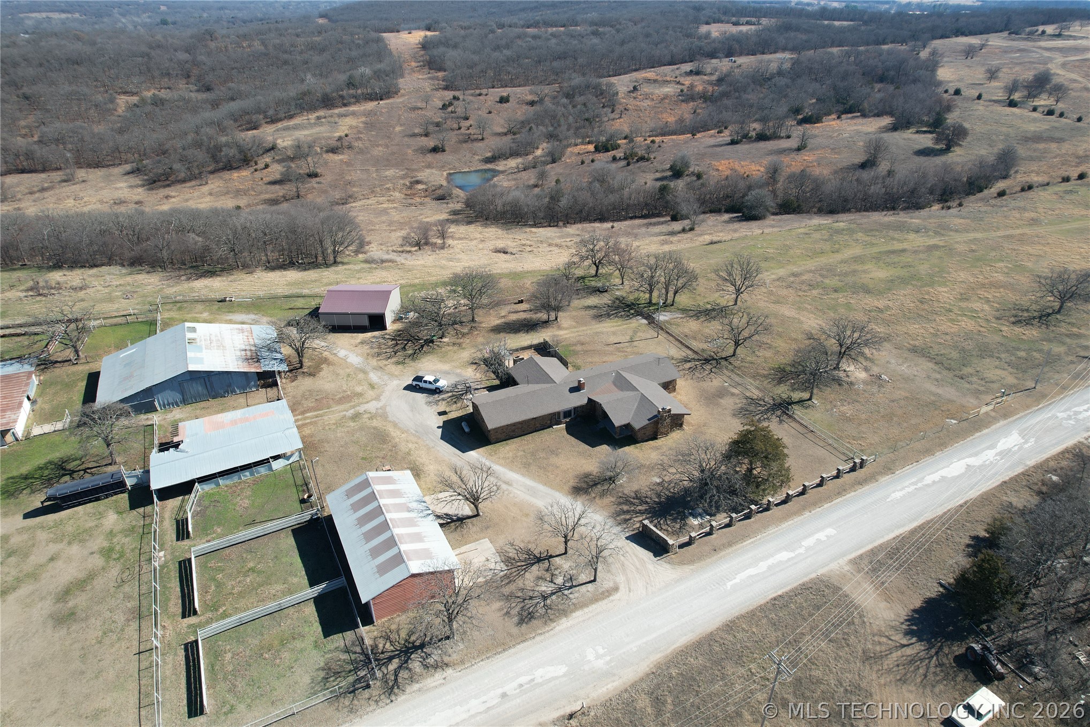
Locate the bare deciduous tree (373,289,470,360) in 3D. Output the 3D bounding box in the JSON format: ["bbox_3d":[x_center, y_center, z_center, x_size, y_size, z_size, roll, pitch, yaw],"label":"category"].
[{"bbox_3d":[-20.837,-8.473,121.516,14.250,9.380,13.530,0,31,0],"label":"bare deciduous tree"}]

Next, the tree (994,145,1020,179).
[{"bbox_3d":[173.626,-75.352,249.393,8.300,12.200,8.300,0,30,0],"label":"tree"}]

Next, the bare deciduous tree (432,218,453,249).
[{"bbox_3d":[-26.600,-33.570,173.690,5.540,7.500,5.370,-5,30,-8],"label":"bare deciduous tree"}]

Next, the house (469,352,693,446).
[{"bbox_3d":[5.954,5.017,102.985,33.070,5.350,22.970,-13,33,-21],"label":"house"}]

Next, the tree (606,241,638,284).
[{"bbox_3d":[16.810,-21.810,146.030,6.880,9.770,6.680,3,30,6],"label":"tree"}]

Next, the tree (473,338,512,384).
[{"bbox_3d":[-8.548,-0.228,109.137,6.380,7.970,6.060,0,31,0],"label":"tree"}]

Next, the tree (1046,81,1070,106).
[{"bbox_3d":[261.039,-137.641,339.514,9.680,11.220,9.680,19,35,31],"label":"tree"}]

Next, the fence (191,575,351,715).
[{"bbox_3d":[-26.962,28.110,67.824,14.800,1.480,9.010,-15,34,-24],"label":"fence"}]

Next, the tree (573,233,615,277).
[{"bbox_3d":[10.892,-24.554,151.384,9.620,10.240,9.620,2,30,4],"label":"tree"}]

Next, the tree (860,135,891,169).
[{"bbox_3d":[116.420,-74.430,234.870,11.090,10.530,10.750,13,32,22],"label":"tree"}]

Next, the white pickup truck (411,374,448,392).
[{"bbox_3d":[-18.954,3.221,109.235,5.840,1.880,2.050,7,32,12],"label":"white pickup truck"}]

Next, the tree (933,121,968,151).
[{"bbox_3d":[154.840,-86.720,254.530,13.640,10.080,13.230,16,33,26],"label":"tree"}]

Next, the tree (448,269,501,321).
[{"bbox_3d":[-13.790,-13.110,129.990,10.100,10.820,9.790,-4,30,-6],"label":"tree"}]

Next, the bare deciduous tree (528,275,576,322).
[{"bbox_3d":[1.422,-12.625,130.985,9.020,9.810,9.020,0,30,1],"label":"bare deciduous tree"}]

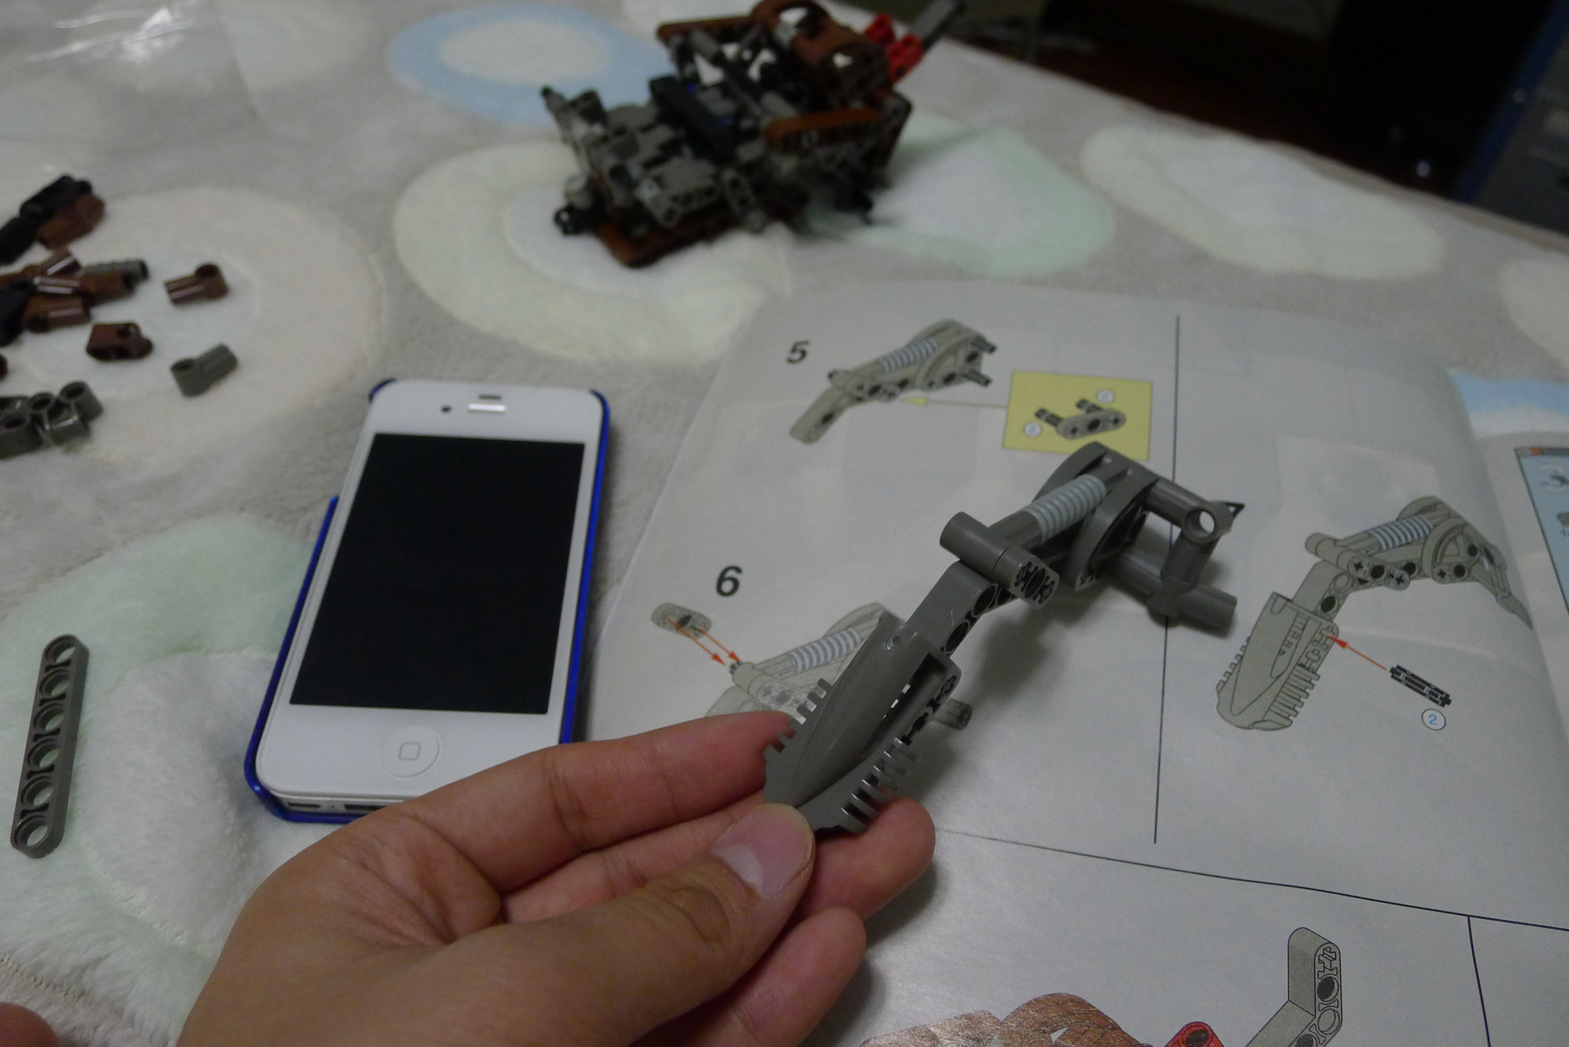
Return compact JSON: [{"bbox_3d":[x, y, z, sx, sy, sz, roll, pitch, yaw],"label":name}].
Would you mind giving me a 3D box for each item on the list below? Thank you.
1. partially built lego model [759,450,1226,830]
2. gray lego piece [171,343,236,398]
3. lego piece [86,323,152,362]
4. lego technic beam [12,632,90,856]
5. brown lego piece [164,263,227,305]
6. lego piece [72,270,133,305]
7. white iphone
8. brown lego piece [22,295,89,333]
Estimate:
[{"bbox_3d":[0.042,0.025,0.195,0.103,0.034,0.042,-37,53,-16],"label":"partially built lego model"},{"bbox_3d":[-0.156,-0.041,0.282,0.007,0.008,0.016,37,55,24],"label":"gray lego piece"},{"bbox_3d":[-0.182,-0.049,0.287,0.016,0.008,0.009,-3,49,-8],"label":"lego piece"},{"bbox_3d":[-0.142,0.043,0.203,0.008,0.004,0.048,-10,50,-14],"label":"lego technic beam"},{"bbox_3d":[-0.171,-0.069,0.305,0.016,0.008,0.007,-23,55,-24],"label":"brown lego piece"},{"bbox_3d":[-0.196,-0.068,0.300,0.016,0.008,0.008,-20,53,-21],"label":"lego piece"},{"bbox_3d":[-0.074,0.011,0.236,0.061,0.011,0.117,3,50,-5],"label":"white iphone"},{"bbox_3d":[-0.203,-0.058,0.292,0.016,0.008,0.008,-9,50,-13],"label":"brown lego piece"}]

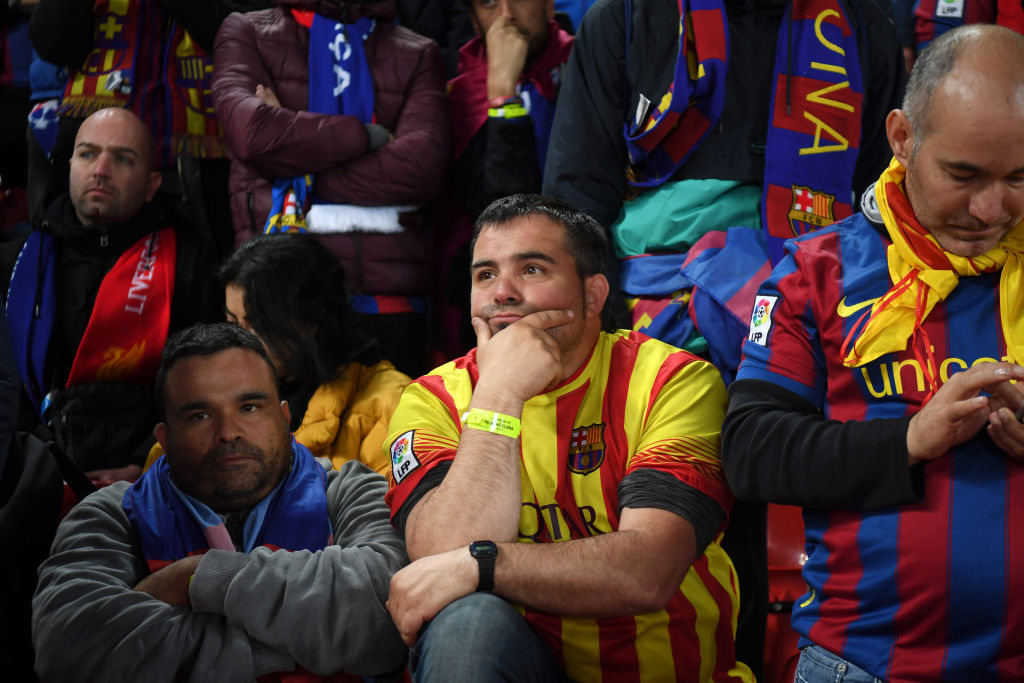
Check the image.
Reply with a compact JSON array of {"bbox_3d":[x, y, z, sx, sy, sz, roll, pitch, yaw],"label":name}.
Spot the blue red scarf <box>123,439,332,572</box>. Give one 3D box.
[{"bbox_3d":[-0.389,0.230,2.720,0.280,0.240,0.250,0,0,-9],"label":"blue red scarf"}]

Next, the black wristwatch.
[{"bbox_3d":[-0.035,0.277,2.430,0.035,0.055,0.060,3,37,-2],"label":"black wristwatch"}]

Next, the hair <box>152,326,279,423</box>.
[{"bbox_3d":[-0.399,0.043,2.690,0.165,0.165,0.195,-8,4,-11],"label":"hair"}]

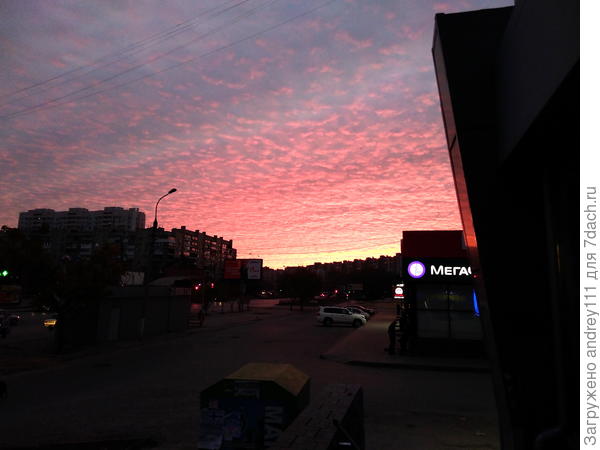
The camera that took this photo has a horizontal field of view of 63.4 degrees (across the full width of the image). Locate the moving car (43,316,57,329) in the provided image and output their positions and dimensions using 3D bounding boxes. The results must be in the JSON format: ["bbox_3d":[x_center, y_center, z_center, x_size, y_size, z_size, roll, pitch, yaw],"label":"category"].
[{"bbox_3d":[-21.930,8.550,43.000,1.750,1.470,4.300,2,-8,-14],"label":"moving car"}]

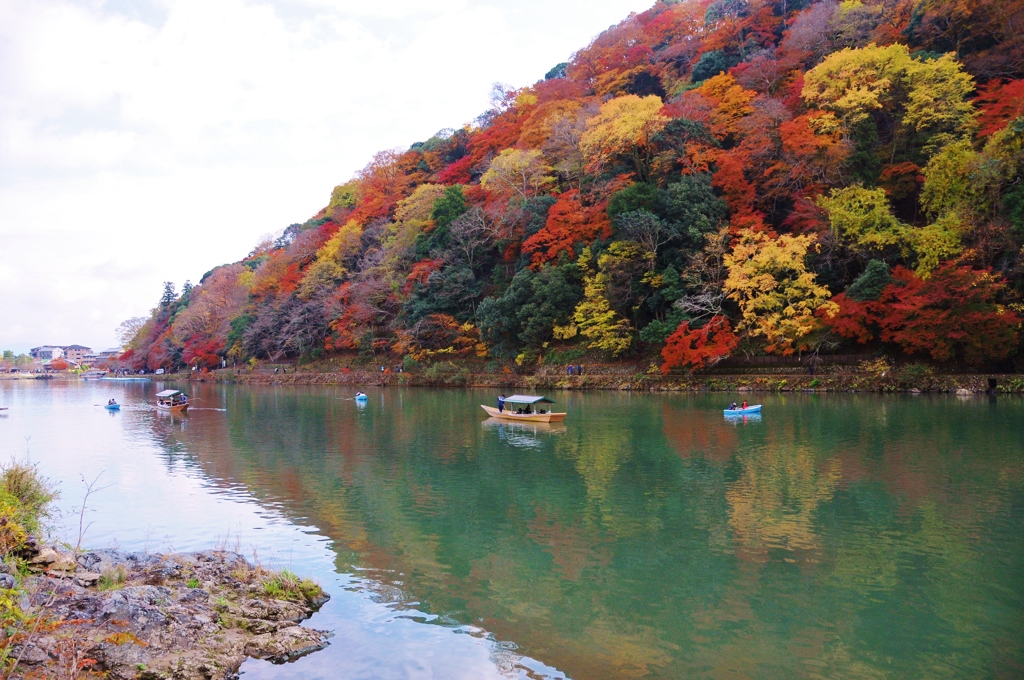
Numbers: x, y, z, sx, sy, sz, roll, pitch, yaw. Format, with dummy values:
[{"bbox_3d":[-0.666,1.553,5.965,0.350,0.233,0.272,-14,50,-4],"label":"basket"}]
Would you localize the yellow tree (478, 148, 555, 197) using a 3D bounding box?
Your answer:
[{"bbox_3d":[1.226,-36.898,171.000,16.570,11.130,13.000,-1,-1,1],"label":"yellow tree"}]

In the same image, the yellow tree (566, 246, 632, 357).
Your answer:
[{"bbox_3d":[14.999,-6.329,133.000,11.730,19.070,11.000,-1,-1,6],"label":"yellow tree"}]

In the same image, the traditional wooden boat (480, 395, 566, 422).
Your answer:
[{"bbox_3d":[0.625,6.236,70.438,2.400,2.300,10.600,0,-2,-41],"label":"traditional wooden boat"}]

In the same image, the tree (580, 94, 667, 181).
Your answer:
[{"bbox_3d":[21.806,-39.407,150.000,16.720,16.520,15.000,-1,-1,9],"label":"tree"}]

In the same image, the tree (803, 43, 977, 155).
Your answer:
[{"bbox_3d":[64.475,-40.735,131.000,26.750,18.940,19.000,-1,-1,27],"label":"tree"}]

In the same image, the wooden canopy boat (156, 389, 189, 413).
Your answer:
[{"bbox_3d":[-40.818,7.312,92.556,2.350,2.300,9.300,0,-1,-38],"label":"wooden canopy boat"}]

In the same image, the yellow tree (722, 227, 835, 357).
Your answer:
[{"bbox_3d":[41.308,-7.000,118.000,16.860,19.690,14.000,-1,-1,19],"label":"yellow tree"}]

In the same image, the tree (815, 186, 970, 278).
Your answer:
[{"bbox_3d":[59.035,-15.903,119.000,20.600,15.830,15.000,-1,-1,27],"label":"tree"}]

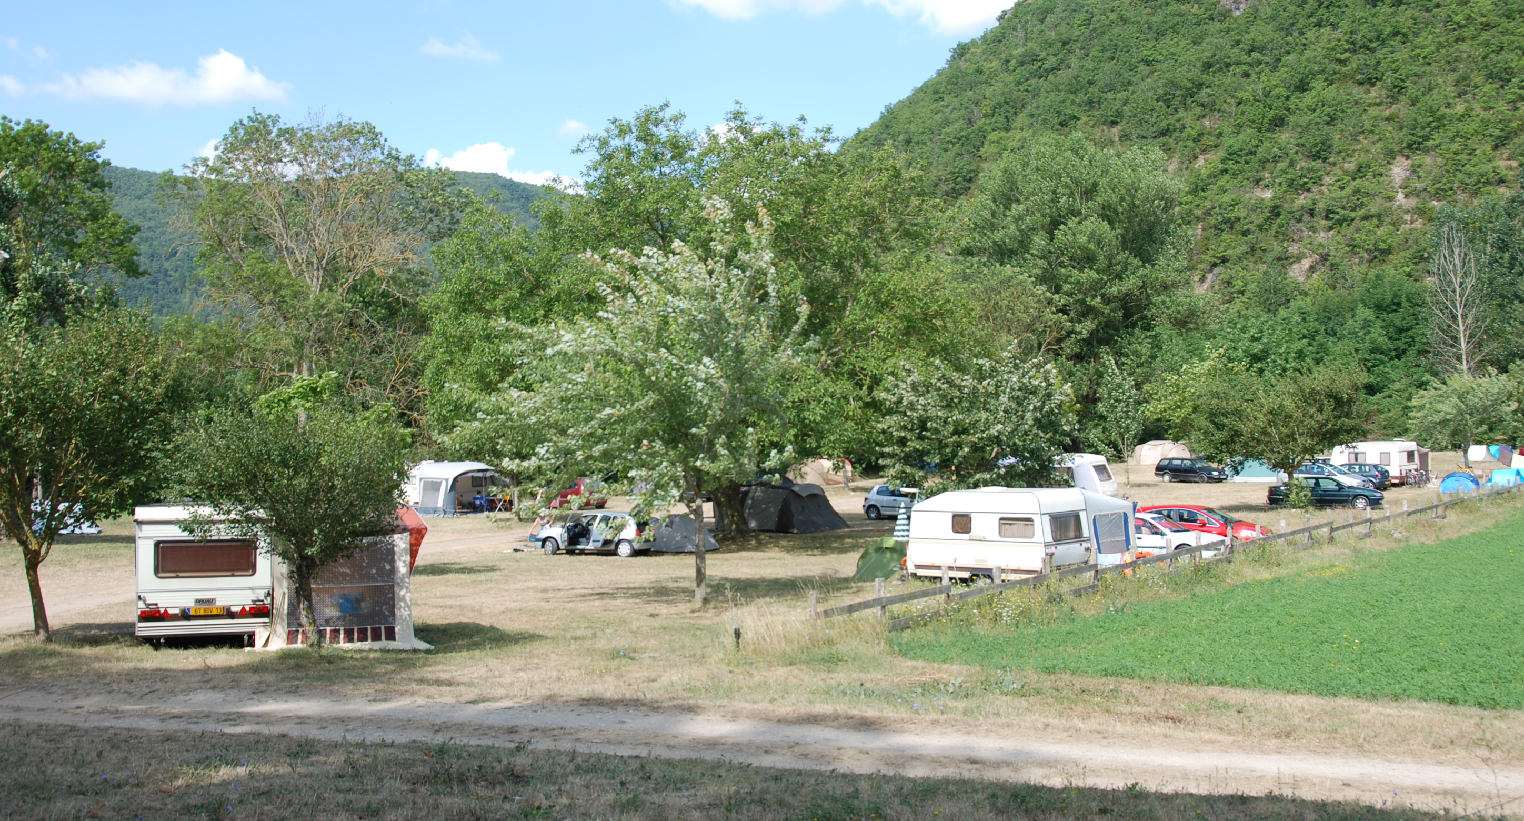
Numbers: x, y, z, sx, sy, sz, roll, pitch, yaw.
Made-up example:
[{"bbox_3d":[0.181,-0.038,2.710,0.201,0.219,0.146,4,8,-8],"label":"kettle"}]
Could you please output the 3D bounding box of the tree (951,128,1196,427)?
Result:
[{"bbox_3d":[23.400,-7.800,113.000,17.300,24.500,16.000,0,-2,12],"label":"tree"}]

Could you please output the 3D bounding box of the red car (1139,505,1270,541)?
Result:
[{"bbox_3d":[13.154,3.668,46.800,4.600,1.540,1.830,-1,-2,28],"label":"red car"}]

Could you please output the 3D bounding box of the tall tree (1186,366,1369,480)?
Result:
[{"bbox_3d":[20.800,1.000,61.700,7.200,5.600,6.800,-1,-2,19],"label":"tall tree"}]

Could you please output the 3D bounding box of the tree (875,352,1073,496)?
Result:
[{"bbox_3d":[6.825,1.324,48.500,6.200,6.450,5.900,0,-1,0],"label":"tree"}]

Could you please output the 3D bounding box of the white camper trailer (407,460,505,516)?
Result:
[{"bbox_3d":[-14.007,3.550,69.500,4.800,2.450,4.100,1,-2,-33],"label":"white camper trailer"}]

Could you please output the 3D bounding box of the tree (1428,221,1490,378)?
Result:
[{"bbox_3d":[65.500,-7.000,144.000,5.800,21.000,5.600,-1,-2,24],"label":"tree"}]

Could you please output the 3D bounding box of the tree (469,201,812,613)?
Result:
[{"bbox_3d":[-2.444,-0.183,29.300,6.500,7.700,6.100,0,-1,0],"label":"tree"}]

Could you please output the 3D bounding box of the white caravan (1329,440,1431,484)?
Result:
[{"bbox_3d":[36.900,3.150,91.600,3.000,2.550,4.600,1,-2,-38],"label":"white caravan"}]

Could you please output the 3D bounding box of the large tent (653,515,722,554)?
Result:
[{"bbox_3d":[-2.608,4.052,50.300,2.700,1.270,2.200,0,-1,-10],"label":"large tent"}]

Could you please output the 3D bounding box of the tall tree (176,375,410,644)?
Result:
[{"bbox_3d":[-7.100,1.530,23.300,3.500,4.150,3.400,1,-2,-17],"label":"tall tree"}]

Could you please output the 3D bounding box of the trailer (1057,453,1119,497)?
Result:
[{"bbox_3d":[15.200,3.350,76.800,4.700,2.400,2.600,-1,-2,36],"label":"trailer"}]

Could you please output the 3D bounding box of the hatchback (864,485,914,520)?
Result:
[{"bbox_3d":[6.047,3.765,62.300,3.900,1.440,1.660,0,-2,12],"label":"hatchback"}]

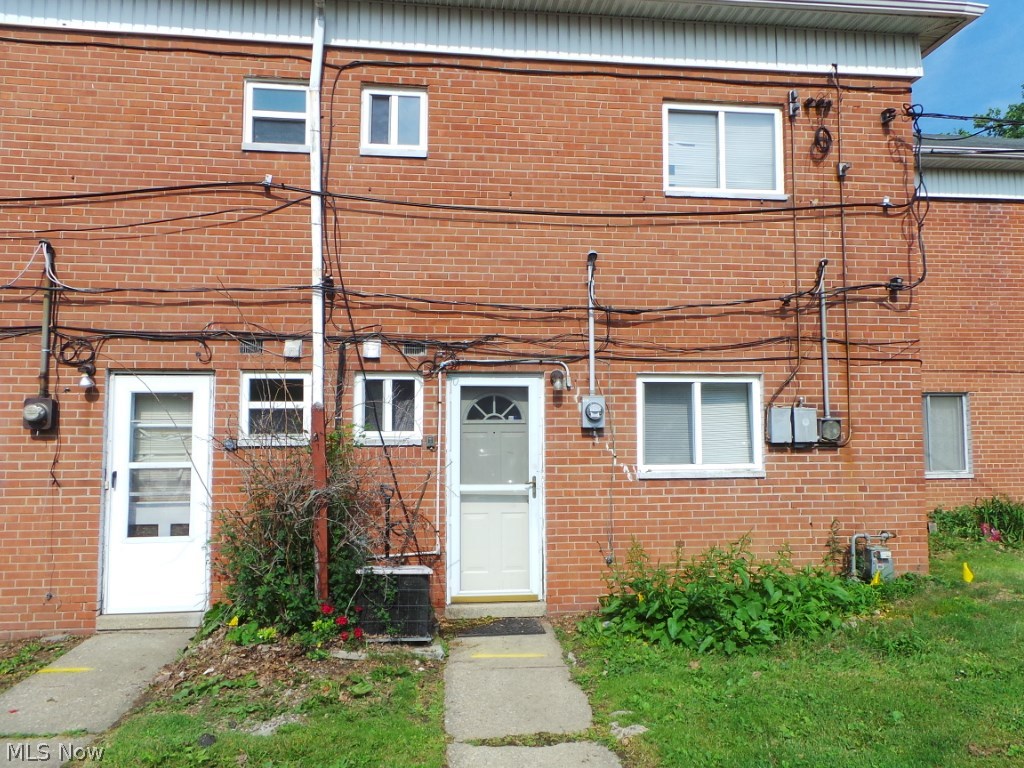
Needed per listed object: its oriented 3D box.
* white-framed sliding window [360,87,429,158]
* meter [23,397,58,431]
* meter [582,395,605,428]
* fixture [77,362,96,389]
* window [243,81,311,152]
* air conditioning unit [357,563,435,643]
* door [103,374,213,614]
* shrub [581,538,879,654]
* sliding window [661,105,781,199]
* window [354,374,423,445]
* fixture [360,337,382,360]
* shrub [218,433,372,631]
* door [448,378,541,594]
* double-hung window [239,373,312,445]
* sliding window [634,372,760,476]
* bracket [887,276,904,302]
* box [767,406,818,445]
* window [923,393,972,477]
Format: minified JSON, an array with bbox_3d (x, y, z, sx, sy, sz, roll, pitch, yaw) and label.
[{"bbox_3d":[-1.068,-2.369,6.184,0.604,0.660,0.110,0,-4,-6],"label":"white-framed sliding window"},{"bbox_3d":[-3.900,0.239,5.568,0.187,0.275,0.180,0,-4,-6],"label":"meter"},{"bbox_3d":[0.732,0.252,6.074,0.214,0.291,0.180,0,-4,-6],"label":"meter"},{"bbox_3d":[-3.480,-0.066,5.574,0.130,0.215,0.170,0,-3,-6],"label":"fixture"},{"bbox_3d":[-2.035,-2.340,5.957,0.619,0.650,0.100,0,-3,-6],"label":"window"},{"bbox_3d":[-0.914,1.695,5.404,0.580,0.548,0.510,0,-4,-6],"label":"air conditioning unit"},{"bbox_3d":[-2.958,0.915,5.686,0.867,1.992,0.100,0,-3,-6],"label":"door"},{"bbox_3d":[1.894,1.627,5.490,2.730,0.620,1.220,0,-4,-6],"label":"shrub"},{"bbox_3d":[2.031,-2.219,6.512,1.220,0.940,0.110,0,-4,-6],"label":"sliding window"},{"bbox_3d":[-1.079,0.228,5.983,0.614,0.640,0.110,0,-4,-6],"label":"window"},{"bbox_3d":[-1.217,-0.299,5.943,0.156,0.158,0.100,0,-4,-6],"label":"fixture"},{"bbox_3d":[-1.707,1.137,5.389,1.109,1.490,0.900,0,-3,-6],"label":"shrub"},{"bbox_3d":[-0.149,0.926,6.120,0.845,1.990,0.080,0,-4,-6],"label":"door"},{"bbox_3d":[-2.053,0.222,5.958,0.615,0.630,0.090,0,-4,-6],"label":"double-hung window"},{"bbox_3d":[1.726,0.395,6.215,1.214,0.962,0.100,0,-3,-6],"label":"sliding window"},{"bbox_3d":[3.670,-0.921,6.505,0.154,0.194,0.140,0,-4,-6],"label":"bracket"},{"bbox_3d":[2.584,0.379,6.251,0.450,0.335,0.110,0,-3,-6],"label":"box"},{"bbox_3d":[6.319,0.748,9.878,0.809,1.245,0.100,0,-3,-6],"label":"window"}]

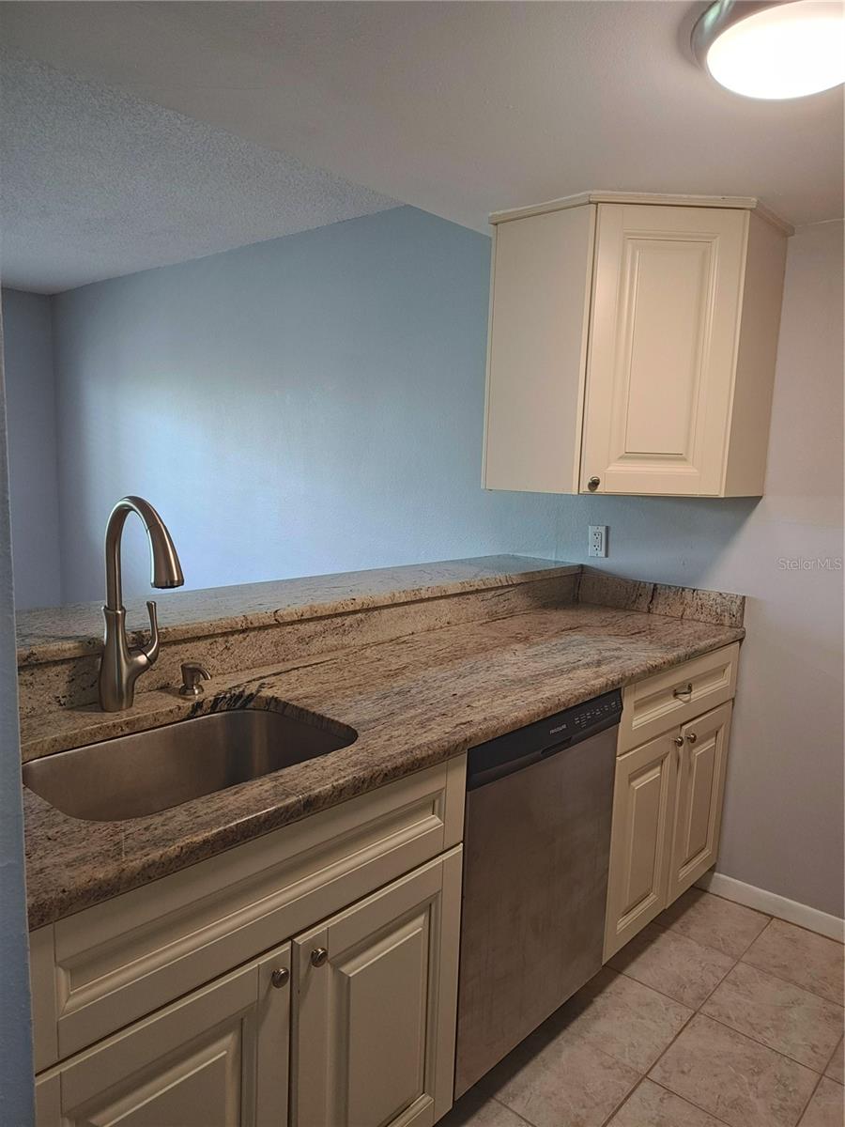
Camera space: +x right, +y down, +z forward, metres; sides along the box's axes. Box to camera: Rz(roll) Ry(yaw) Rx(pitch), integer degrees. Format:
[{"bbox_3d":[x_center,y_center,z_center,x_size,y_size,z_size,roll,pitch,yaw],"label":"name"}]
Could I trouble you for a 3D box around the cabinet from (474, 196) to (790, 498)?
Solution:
[{"bbox_3d":[0.635,-0.634,2.400,0.860,0.800,0.650,2,8,-2],"label":"cabinet"}]

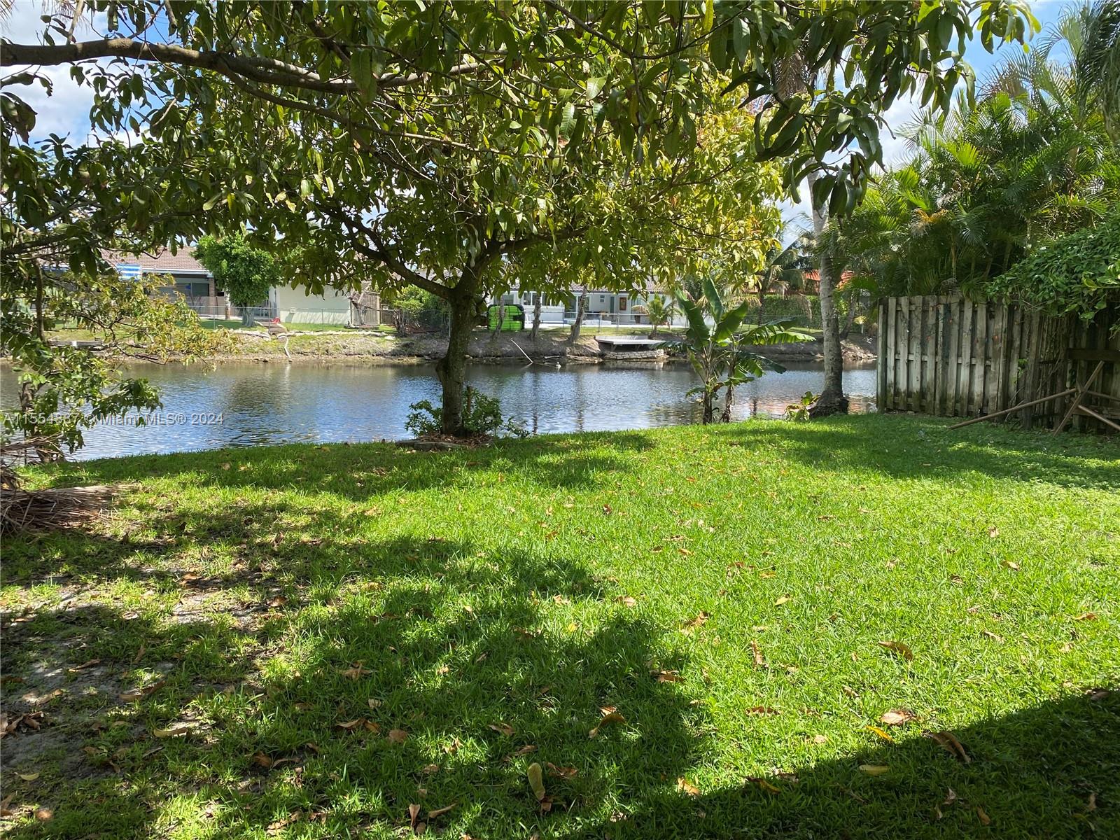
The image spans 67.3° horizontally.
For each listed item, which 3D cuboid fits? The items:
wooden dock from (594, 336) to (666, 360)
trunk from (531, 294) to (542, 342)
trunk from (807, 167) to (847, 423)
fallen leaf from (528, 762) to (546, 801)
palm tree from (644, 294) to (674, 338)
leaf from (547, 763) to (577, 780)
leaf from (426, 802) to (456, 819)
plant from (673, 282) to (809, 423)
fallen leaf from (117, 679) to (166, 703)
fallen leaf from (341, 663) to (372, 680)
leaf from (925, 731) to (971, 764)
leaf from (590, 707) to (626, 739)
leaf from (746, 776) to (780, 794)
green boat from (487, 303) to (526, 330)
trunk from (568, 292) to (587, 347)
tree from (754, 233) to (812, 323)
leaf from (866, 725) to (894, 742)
[{"bbox_3d":[3.626,-3.671,43.300,3.400,1.100,2.200,0,8,0],"label":"wooden dock"},{"bbox_3d":[-1.348,-5.916,48.000,0.600,2.896,0.500,0,8,0],"label":"trunk"},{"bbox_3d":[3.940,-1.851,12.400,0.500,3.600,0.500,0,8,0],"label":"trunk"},{"bbox_3d":[-0.077,1.201,2.788,0.055,0.050,0.177,-1,8,-9],"label":"fallen leaf"},{"bbox_3d":[5.675,-5.978,48.500,2.100,2.623,2.000,0,8,0],"label":"palm tree"},{"bbox_3d":[0.007,1.192,2.851,0.113,0.035,0.055,3,8,22],"label":"leaf"},{"bbox_3d":[-0.369,1.222,2.631,0.102,0.030,0.035,-6,10,-39],"label":"leaf"},{"bbox_3d":[2.559,-0.964,11.800,1.800,1.950,1.500,0,8,0],"label":"plant"},{"bbox_3d":[-1.735,1.132,3.494,0.190,0.040,0.070,-5,9,-34],"label":"fallen leaf"},{"bbox_3d":[-0.894,1.105,3.689,0.130,0.035,0.080,0,8,0],"label":"fallen leaf"},{"bbox_3d":[1.388,1.170,3.008,0.075,0.050,0.199,-3,8,-21],"label":"leaf"},{"bbox_3d":[0.179,1.146,3.181,0.171,0.065,0.080,-7,10,-40],"label":"leaf"},{"bbox_3d":[0.682,1.224,2.819,0.115,0.030,0.050,6,10,39],"label":"leaf"},{"bbox_3d":[-3.339,-6.353,52.200,2.330,1.650,0.600,0,7,-6],"label":"green boat"},{"bbox_3d":[0.926,-5.323,44.500,0.950,2.900,0.600,0,8,0],"label":"trunk"},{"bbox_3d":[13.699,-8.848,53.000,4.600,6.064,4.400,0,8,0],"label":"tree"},{"bbox_3d":[1.180,1.157,3.103,0.040,0.030,0.117,-5,10,-35],"label":"leaf"}]

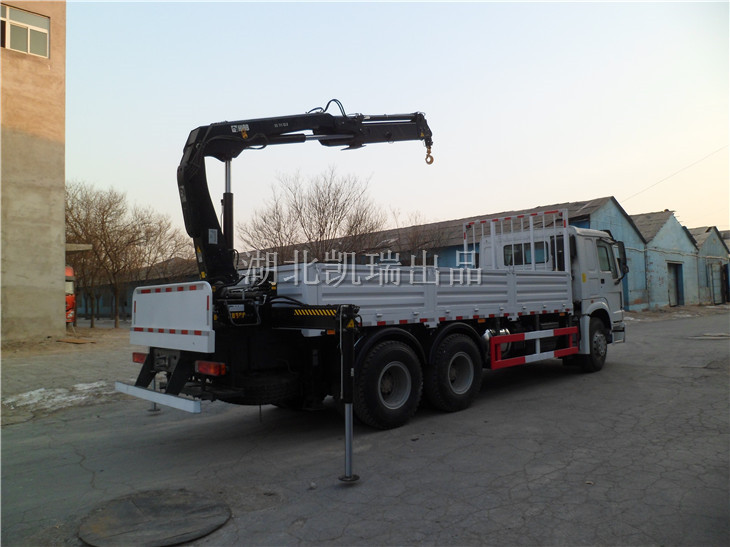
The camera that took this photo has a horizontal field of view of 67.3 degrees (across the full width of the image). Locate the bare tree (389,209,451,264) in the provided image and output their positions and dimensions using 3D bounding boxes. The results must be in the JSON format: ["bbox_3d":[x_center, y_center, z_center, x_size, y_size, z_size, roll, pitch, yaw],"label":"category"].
[{"bbox_3d":[3.776,-0.551,36.838,4.200,7.410,4.000,-2,-3,0],"label":"bare tree"}]

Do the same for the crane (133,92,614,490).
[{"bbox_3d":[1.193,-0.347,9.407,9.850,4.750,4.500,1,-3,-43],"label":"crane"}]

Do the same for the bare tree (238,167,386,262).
[{"bbox_3d":[-3.128,-1.690,33.786,9.000,9.780,8.200,-2,-3,0],"label":"bare tree"}]

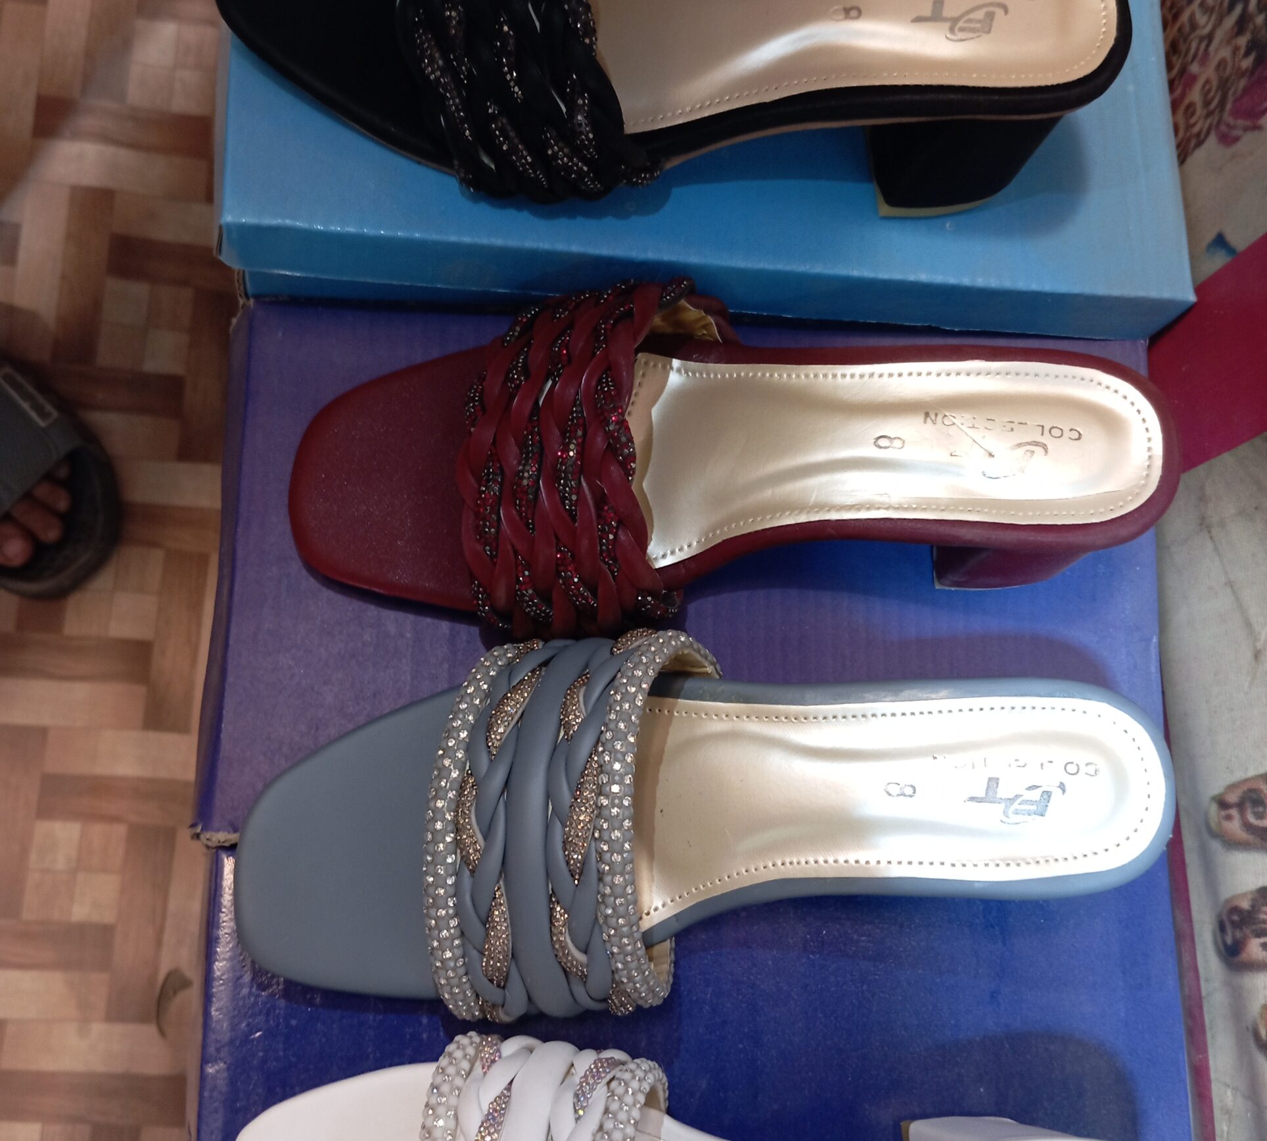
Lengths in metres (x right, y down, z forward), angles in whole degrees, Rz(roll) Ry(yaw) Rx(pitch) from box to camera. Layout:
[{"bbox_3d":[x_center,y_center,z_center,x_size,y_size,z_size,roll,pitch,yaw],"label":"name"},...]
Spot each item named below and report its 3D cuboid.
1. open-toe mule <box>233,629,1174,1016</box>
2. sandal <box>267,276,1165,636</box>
[{"bbox_3d":[0.017,0.067,0.370,0.247,0.073,0.099,-3,79,-11],"label":"open-toe mule"},{"bbox_3d":[0.026,-0.030,0.391,0.247,0.073,0.093,-2,79,-11],"label":"sandal"}]

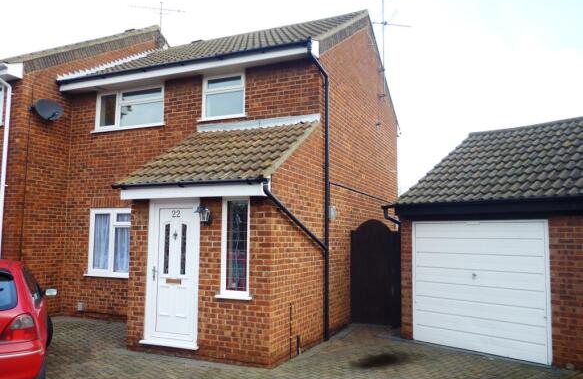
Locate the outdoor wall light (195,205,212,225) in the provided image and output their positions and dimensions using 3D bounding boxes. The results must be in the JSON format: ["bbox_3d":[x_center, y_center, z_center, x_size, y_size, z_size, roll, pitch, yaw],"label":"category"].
[{"bbox_3d":[-1.205,0.361,6.564,0.160,0.280,0.200,-2,-6,23],"label":"outdoor wall light"}]

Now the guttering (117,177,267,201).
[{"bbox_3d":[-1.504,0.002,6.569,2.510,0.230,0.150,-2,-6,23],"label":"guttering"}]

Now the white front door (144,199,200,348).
[{"bbox_3d":[-1.723,1.179,6.802,0.930,2.090,0.110,-2,-6,23],"label":"white front door"}]

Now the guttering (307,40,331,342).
[{"bbox_3d":[0.442,0.006,7.890,0.200,4.980,0.660,-2,-6,23],"label":"guttering"}]

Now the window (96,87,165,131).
[{"bbox_3d":[-3.392,-1.685,9.820,1.810,0.880,0.120,-2,-6,23],"label":"window"}]

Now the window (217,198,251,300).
[{"bbox_3d":[-0.771,0.790,6.439,0.470,1.380,0.110,-2,-6,23],"label":"window"}]

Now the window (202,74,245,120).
[{"bbox_3d":[-1.310,-1.746,8.917,0.930,0.870,0.120,-2,-6,23],"label":"window"}]

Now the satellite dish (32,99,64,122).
[{"bbox_3d":[-4.939,-1.626,9.669,0.300,0.450,0.550,-5,-8,43],"label":"satellite dish"}]

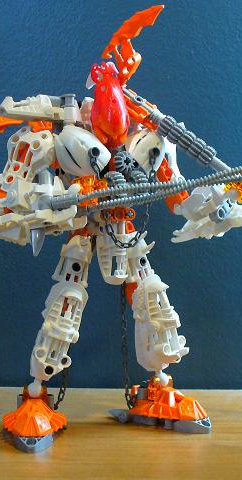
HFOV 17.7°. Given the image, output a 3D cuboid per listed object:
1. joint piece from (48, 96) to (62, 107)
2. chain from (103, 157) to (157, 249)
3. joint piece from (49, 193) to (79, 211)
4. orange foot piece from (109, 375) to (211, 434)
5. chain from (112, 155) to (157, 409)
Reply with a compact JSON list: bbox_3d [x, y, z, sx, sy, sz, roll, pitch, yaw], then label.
[{"bbox_3d":[-0.043,-0.090,0.505,0.009,0.007,0.008,0,2,-11],"label":"joint piece"},{"bbox_3d":[0.006,-0.024,0.495,0.034,0.058,0.018,0,2,-14],"label":"chain"},{"bbox_3d":[-0.035,-0.024,0.482,0.018,0.011,0.009,-6,0,-6],"label":"joint piece"},{"bbox_3d":[0.026,0.108,0.526,0.077,0.035,0.041,2,3,37],"label":"orange foot piece"},{"bbox_3d":[0.009,0.027,0.512,0.028,0.166,0.032,0,2,-11],"label":"chain"}]

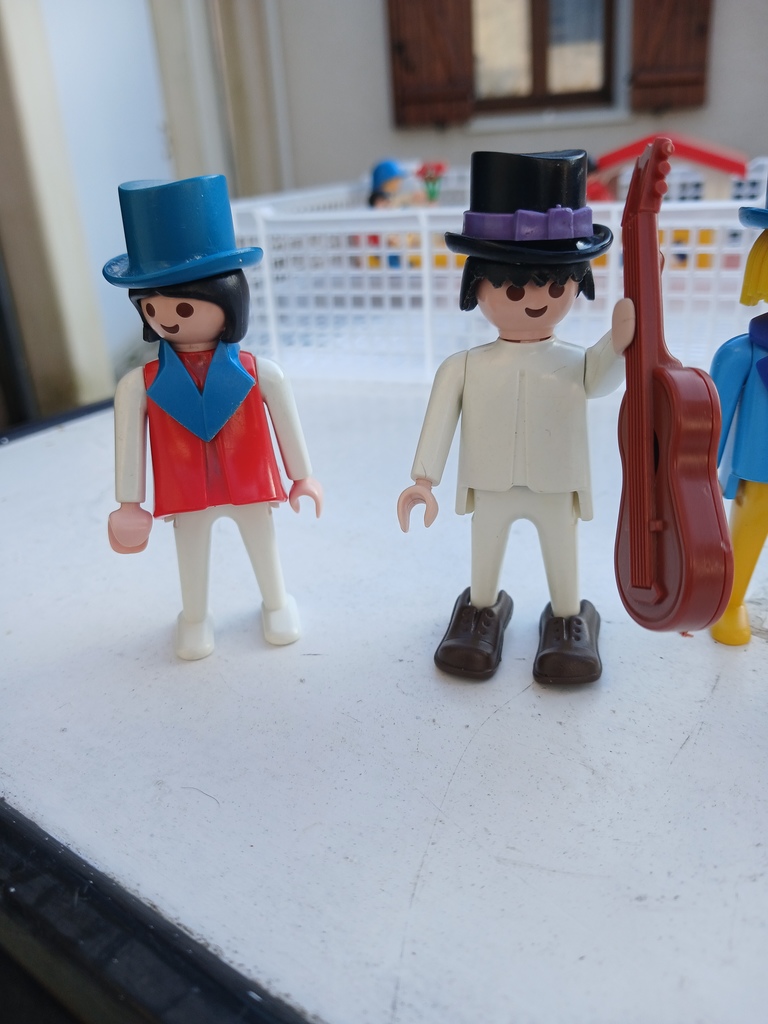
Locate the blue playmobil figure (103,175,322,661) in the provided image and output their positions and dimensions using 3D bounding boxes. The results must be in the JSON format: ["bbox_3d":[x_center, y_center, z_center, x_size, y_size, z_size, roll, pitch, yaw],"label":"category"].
[{"bbox_3d":[-0.033,-0.016,0.151,0.042,0.086,0.028,-8,22,-10],"label":"blue playmobil figure"}]

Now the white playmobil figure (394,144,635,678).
[{"bbox_3d":[0.023,-0.016,0.142,0.040,0.087,0.031,2,22,14],"label":"white playmobil figure"}]

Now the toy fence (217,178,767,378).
[{"bbox_3d":[0.083,-0.126,0.413,0.253,0.083,0.172,5,23,20],"label":"toy fence"}]

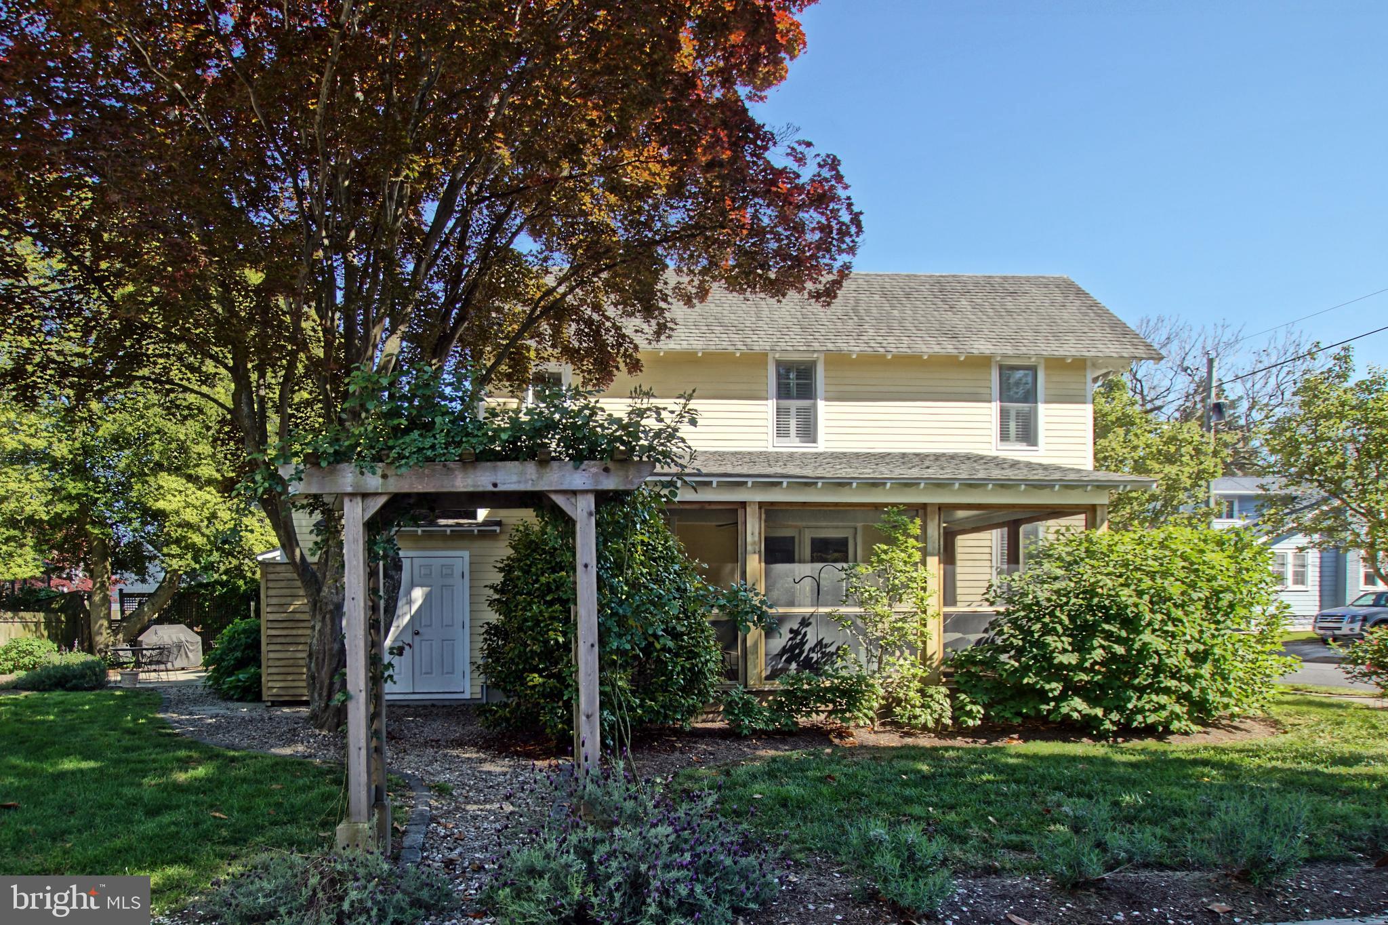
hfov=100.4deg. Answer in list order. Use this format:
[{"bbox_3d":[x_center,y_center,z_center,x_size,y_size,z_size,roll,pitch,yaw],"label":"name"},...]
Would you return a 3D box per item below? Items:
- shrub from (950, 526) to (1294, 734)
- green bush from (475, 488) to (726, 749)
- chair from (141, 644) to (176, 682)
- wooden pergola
[{"bbox_3d":[4.250,1.680,5.850,3.000,2.000,2.100,0,-5,0],"label":"shrub"},{"bbox_3d":[-0.880,1.440,5.650,2.200,2.400,2.000,0,-5,0],"label":"green bush"},{"bbox_3d":[-11.700,4.360,12.650,0.600,0.840,0.580,3,-5,-29],"label":"chair"},{"bbox_3d":[-1.520,1.330,4.220,2.400,2.620,0.900,1,-5,-12],"label":"wooden pergola"}]

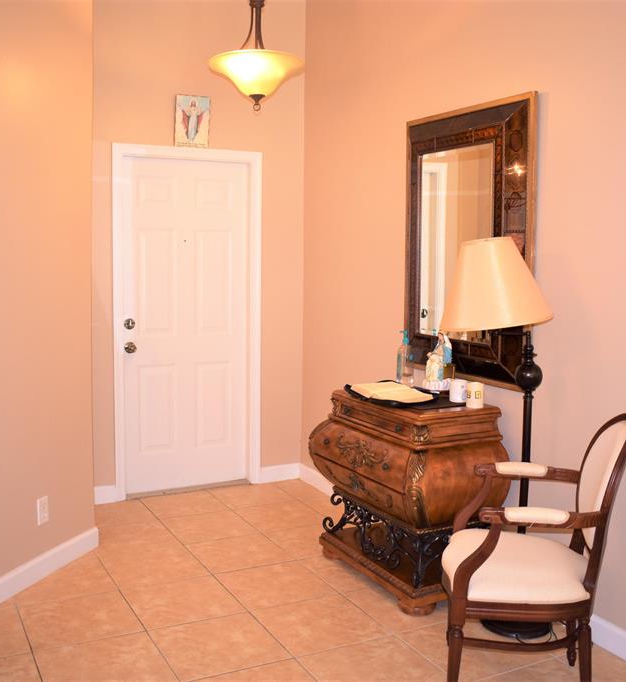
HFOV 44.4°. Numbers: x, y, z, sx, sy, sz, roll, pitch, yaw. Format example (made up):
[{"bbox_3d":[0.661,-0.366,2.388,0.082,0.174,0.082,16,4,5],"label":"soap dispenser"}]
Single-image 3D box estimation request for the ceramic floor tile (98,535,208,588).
[{"bbox_3d":[-0.743,1.065,3.614,0.428,0.013,0.428,-2,6,-27],"label":"ceramic floor tile"}]

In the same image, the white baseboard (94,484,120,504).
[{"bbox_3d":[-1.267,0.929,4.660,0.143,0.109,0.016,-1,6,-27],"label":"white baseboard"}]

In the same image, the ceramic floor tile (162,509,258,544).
[{"bbox_3d":[-0.573,1.037,4.269,0.427,0.010,0.427,-1,6,-27],"label":"ceramic floor tile"}]

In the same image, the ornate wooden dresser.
[{"bbox_3d":[0.437,0.700,3.595,0.566,0.823,0.834,-1,6,-27],"label":"ornate wooden dresser"}]

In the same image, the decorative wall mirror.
[{"bbox_3d":[0.696,-0.443,3.482,0.050,1.185,0.880,-2,6,-27],"label":"decorative wall mirror"}]

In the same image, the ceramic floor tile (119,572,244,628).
[{"bbox_3d":[-0.548,1.101,3.230,0.427,0.013,0.427,-2,6,-27],"label":"ceramic floor tile"}]

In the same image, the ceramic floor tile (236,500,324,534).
[{"bbox_3d":[-0.187,1.008,4.393,0.428,0.013,0.428,-2,6,-27],"label":"ceramic floor tile"}]

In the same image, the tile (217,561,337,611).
[{"bbox_3d":[-0.176,1.113,3.505,0.427,0.010,0.427,-1,6,-27],"label":"tile"}]

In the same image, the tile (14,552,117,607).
[{"bbox_3d":[-1.142,1.093,3.490,0.427,0.010,0.427,-1,6,-27],"label":"tile"}]

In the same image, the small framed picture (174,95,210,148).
[{"bbox_3d":[-0.727,-1.322,4.634,0.220,0.313,0.020,-2,6,-28],"label":"small framed picture"}]

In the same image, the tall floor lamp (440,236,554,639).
[{"bbox_3d":[0.717,0.356,3.002,0.490,1.540,0.440,-2,6,-27],"label":"tall floor lamp"}]

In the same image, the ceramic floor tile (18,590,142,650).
[{"bbox_3d":[-0.943,1.131,3.108,0.427,0.010,0.427,-1,6,-27],"label":"ceramic floor tile"}]

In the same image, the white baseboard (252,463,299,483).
[{"bbox_3d":[-0.218,0.882,5.117,0.288,0.112,0.015,-2,6,-28],"label":"white baseboard"}]

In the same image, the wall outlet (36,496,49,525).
[{"bbox_3d":[-1.214,0.768,3.469,0.010,0.115,0.071,3,5,18],"label":"wall outlet"}]

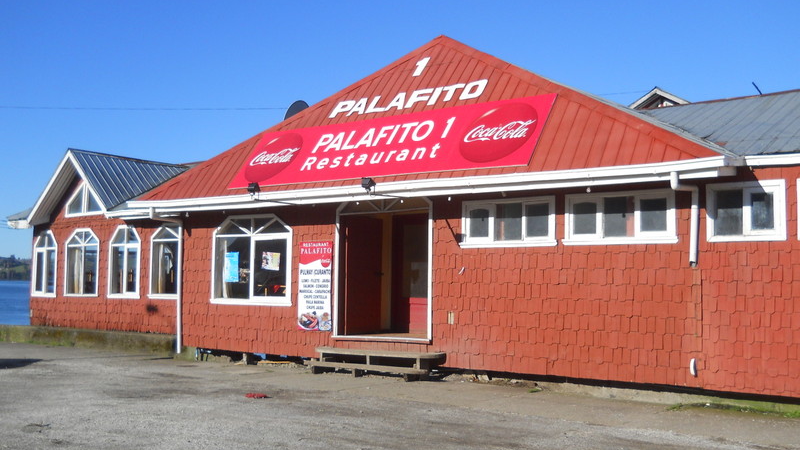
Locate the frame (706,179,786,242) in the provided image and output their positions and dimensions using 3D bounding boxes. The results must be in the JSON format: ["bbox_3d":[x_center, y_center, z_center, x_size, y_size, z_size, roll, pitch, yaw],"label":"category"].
[{"bbox_3d":[4.381,-0.171,10.849,0.961,0.758,0.123,-2,-5,36],"label":"frame"}]

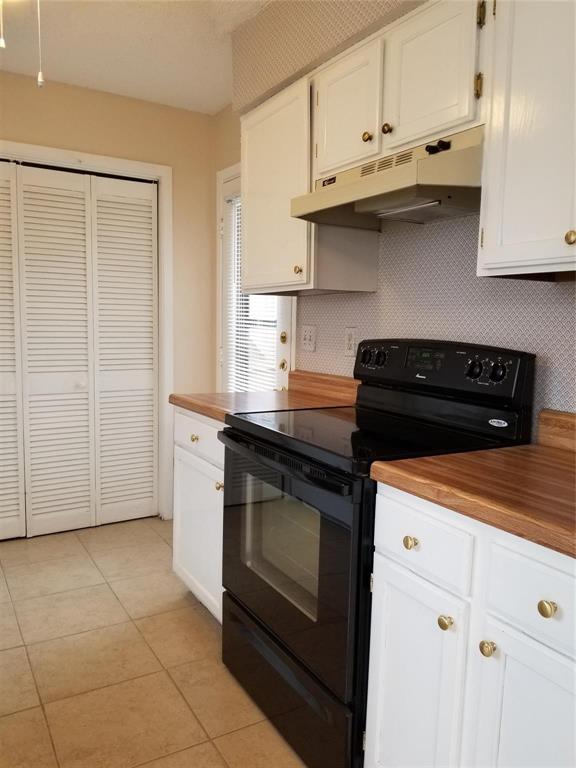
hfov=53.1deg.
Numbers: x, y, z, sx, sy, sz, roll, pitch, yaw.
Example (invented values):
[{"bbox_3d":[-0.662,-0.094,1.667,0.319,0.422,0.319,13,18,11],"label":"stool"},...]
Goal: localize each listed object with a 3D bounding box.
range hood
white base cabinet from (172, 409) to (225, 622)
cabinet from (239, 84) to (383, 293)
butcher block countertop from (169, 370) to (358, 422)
[{"bbox_3d":[0.383,-0.623,1.815,0.420,0.142,0.762,-2,7,-31],"label":"range hood"},{"bbox_3d":[-0.098,0.534,2.490,0.605,0.865,0.600,-2,7,-31],"label":"white base cabinet"},{"bbox_3d":[0.071,-0.766,2.411,0.317,0.772,0.604,-2,7,-31],"label":"cabinet"},{"bbox_3d":[-0.092,0.040,2.433,0.630,0.131,0.600,-2,7,-31],"label":"butcher block countertop"}]

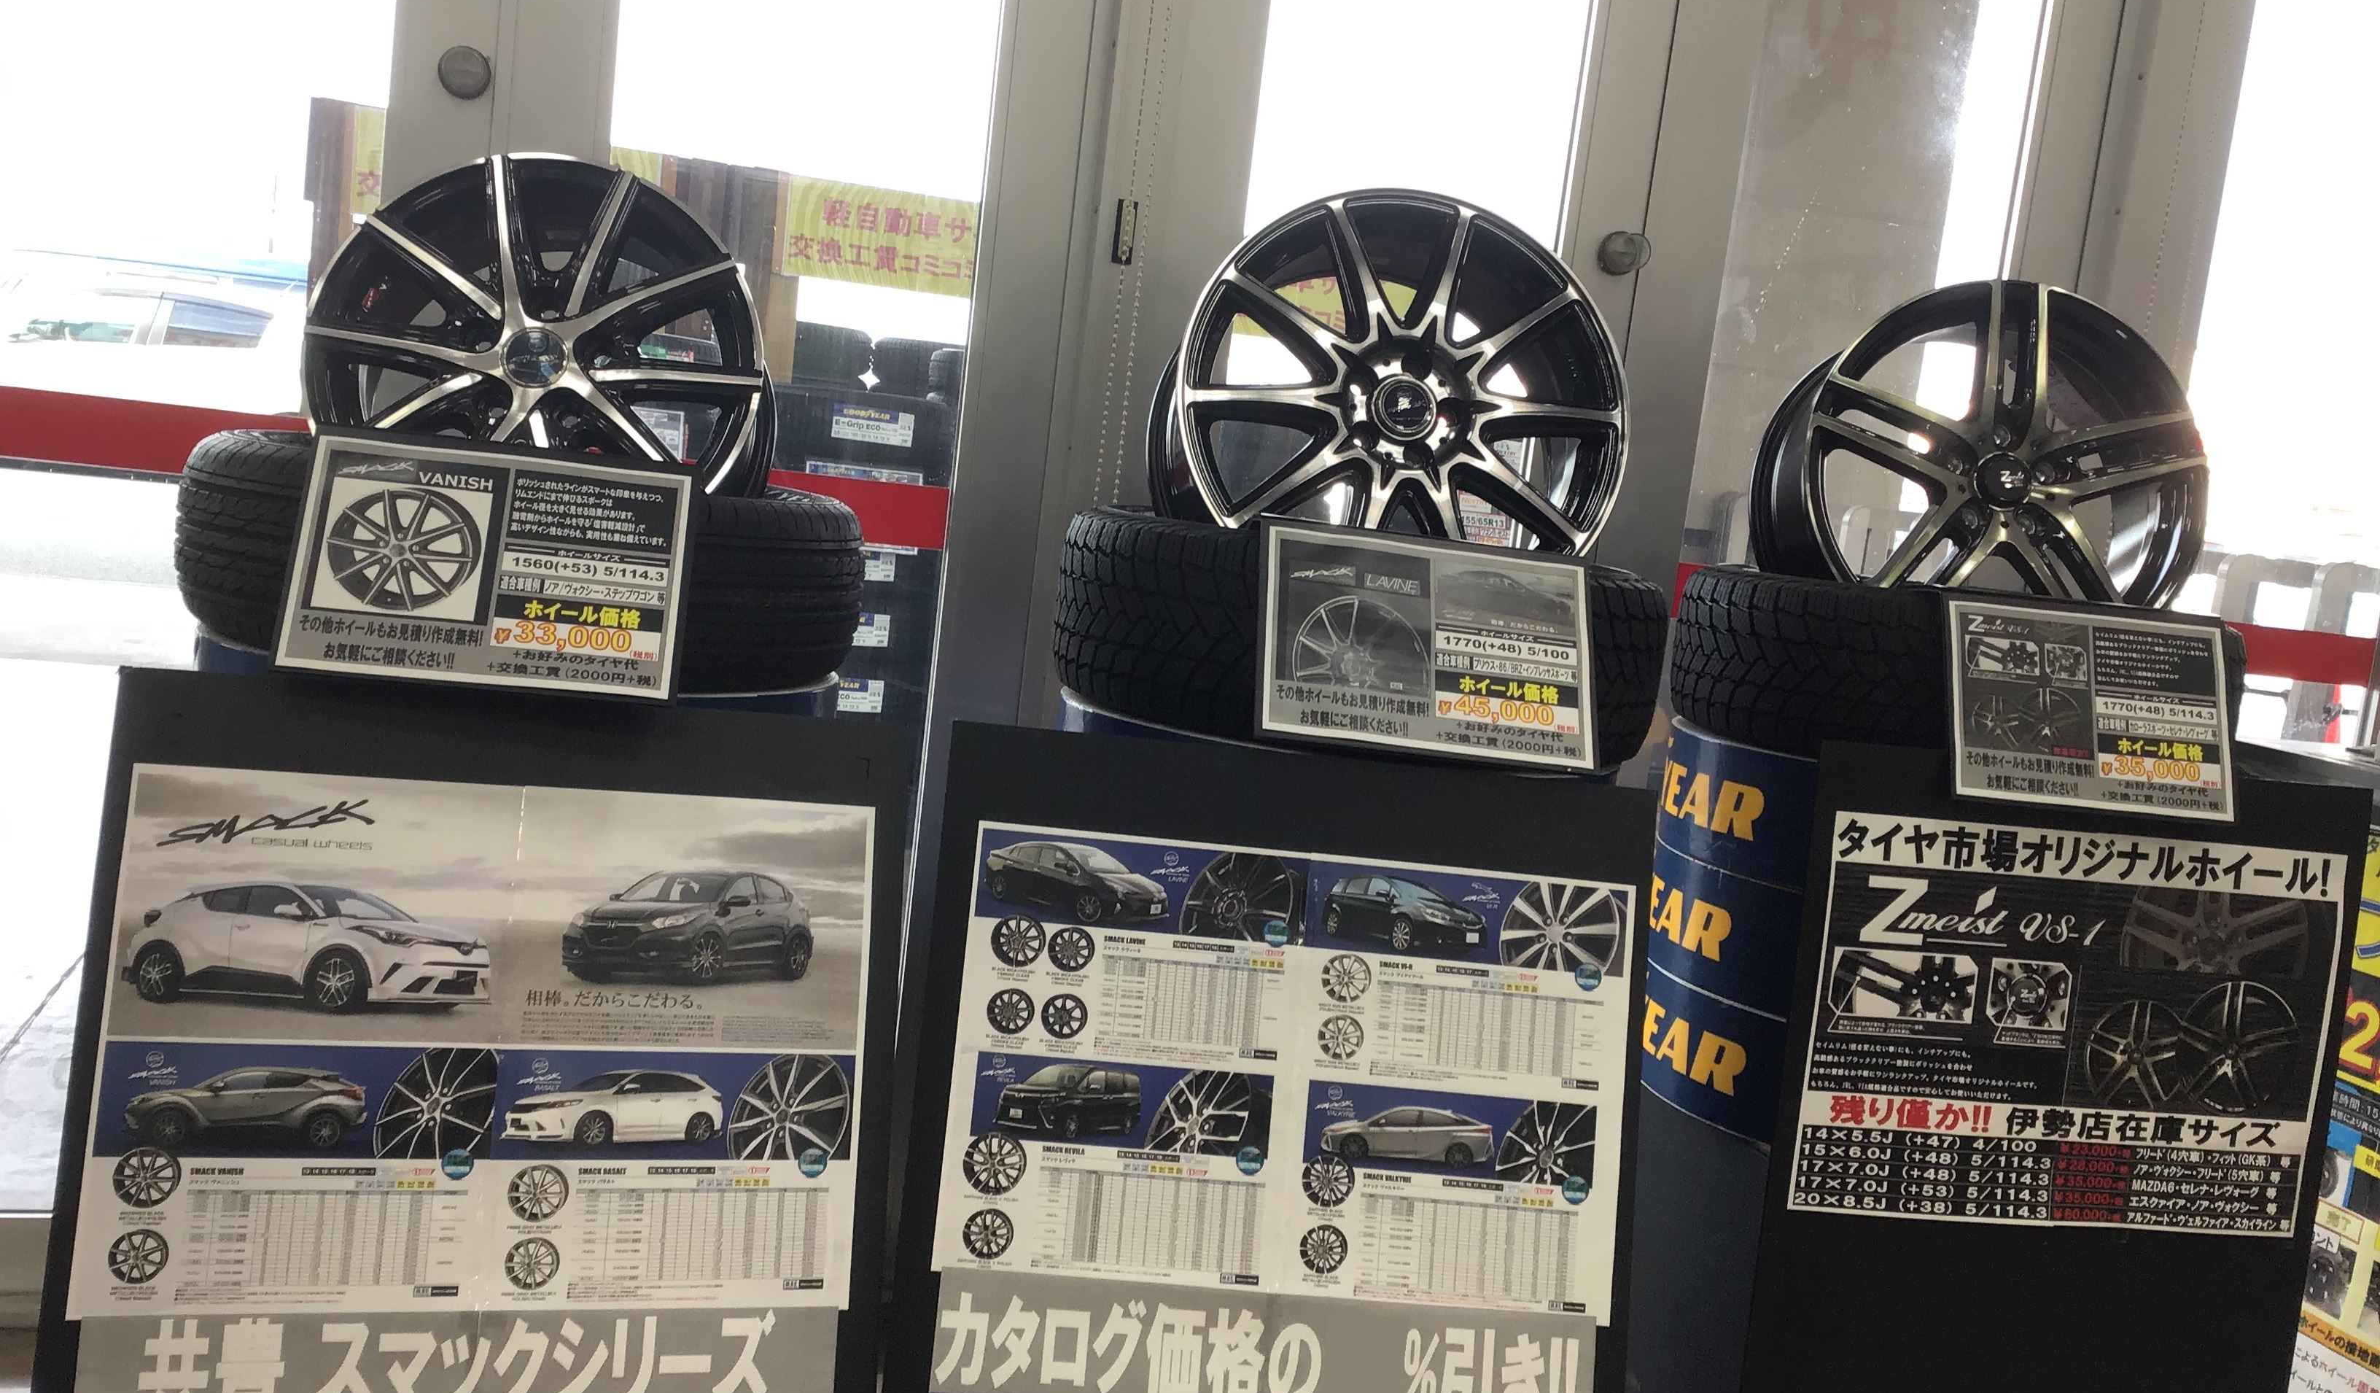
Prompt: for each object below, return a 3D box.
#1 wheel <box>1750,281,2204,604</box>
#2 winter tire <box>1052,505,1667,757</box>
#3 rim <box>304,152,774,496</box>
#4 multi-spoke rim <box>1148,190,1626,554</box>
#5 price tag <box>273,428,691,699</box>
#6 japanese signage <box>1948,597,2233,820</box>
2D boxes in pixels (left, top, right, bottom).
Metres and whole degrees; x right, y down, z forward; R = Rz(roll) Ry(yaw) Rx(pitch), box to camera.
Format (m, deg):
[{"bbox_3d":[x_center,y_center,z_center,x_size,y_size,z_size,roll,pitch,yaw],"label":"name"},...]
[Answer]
[{"bbox_3d":[0.943,-0.243,2.565,0.470,0.470,0.210,7,-5,-1],"label":"wheel"},{"bbox_3d":[0.177,-0.070,2.265,0.646,0.207,0.646,6,7,-6],"label":"winter tire"},{"bbox_3d":[-0.617,-0.293,2.062,0.415,0.415,0.180,6,-14,-5],"label":"rim"},{"bbox_3d":[0.203,-0.274,2.254,0.470,0.470,0.205,6,-13,-9],"label":"multi-spoke rim"},{"bbox_3d":[-0.564,-0.106,1.732,0.303,0.217,0.010,5,-27,-12],"label":"price tag"},{"bbox_3d":[0.933,0.012,2.212,0.303,0.215,0.010,6,-17,-4],"label":"japanese signage"}]

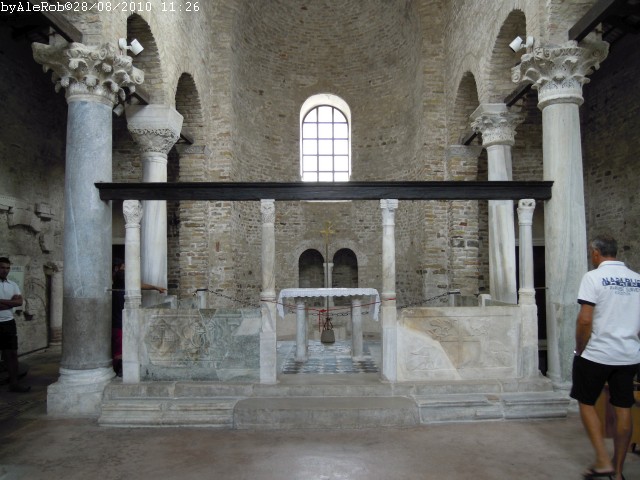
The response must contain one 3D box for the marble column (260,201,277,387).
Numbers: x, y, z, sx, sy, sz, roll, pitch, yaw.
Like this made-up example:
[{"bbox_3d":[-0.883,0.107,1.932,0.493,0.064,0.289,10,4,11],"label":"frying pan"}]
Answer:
[{"bbox_3d":[-0.551,0.537,5.537,0.170,1.951,0.173,0,-2,0],"label":"marble column"}]

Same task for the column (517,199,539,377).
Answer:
[{"bbox_3d":[2.251,0.520,5.617,0.193,1.922,0.188,0,-2,0],"label":"column"}]

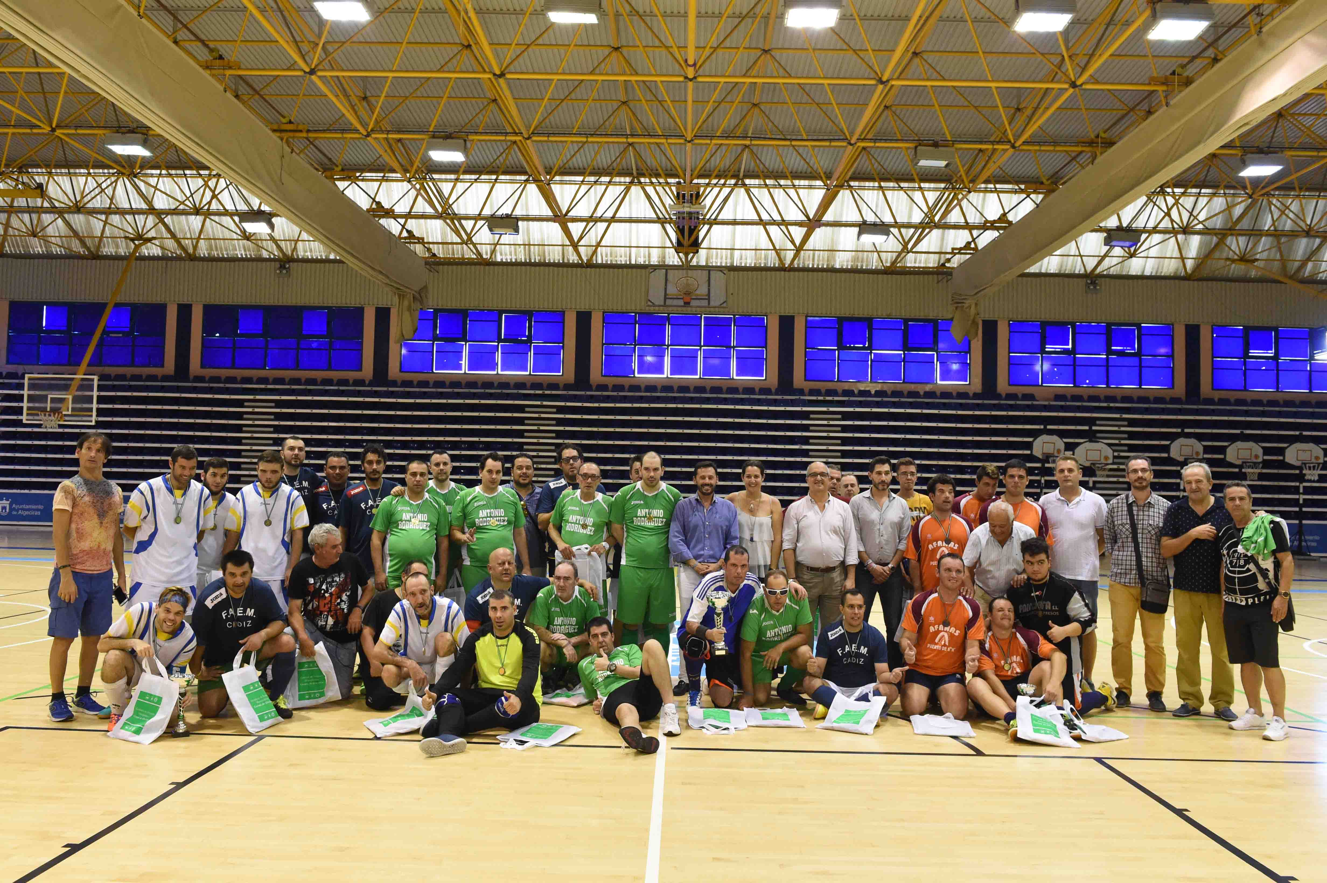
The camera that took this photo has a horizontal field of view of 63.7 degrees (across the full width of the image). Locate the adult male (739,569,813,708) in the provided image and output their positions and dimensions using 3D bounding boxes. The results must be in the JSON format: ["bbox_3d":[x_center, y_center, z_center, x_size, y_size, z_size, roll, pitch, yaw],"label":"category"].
[{"bbox_3d":[0.816,1.387,7.739,0.540,0.960,0.720,1,-2,4],"label":"adult male"}]

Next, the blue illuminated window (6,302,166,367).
[{"bbox_3d":[-17.368,-3.213,32.159,4.707,1.876,0.150,1,-2,1],"label":"blue illuminated window"}]

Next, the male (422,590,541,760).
[{"bbox_3d":[-1.102,1.335,6.434,0.650,0.850,0.980,1,-2,10],"label":"male"}]

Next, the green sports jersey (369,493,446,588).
[{"bbox_3d":[-1.939,0.751,8.106,0.580,0.720,0.360,2,-2,-12],"label":"green sports jersey"}]

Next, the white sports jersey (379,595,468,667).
[{"bbox_3d":[-1.536,1.221,6.836,0.550,0.470,0.400,1,-2,-5],"label":"white sports jersey"}]

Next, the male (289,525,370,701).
[{"bbox_3d":[-2.383,1.184,7.596,0.620,1.197,0.750,2,-2,-12],"label":"male"}]

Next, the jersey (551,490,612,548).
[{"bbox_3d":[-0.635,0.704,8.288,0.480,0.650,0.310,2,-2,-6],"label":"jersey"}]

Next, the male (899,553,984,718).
[{"bbox_3d":[1.973,1.337,7.540,0.580,1.100,0.680,1,-2,14],"label":"male"}]

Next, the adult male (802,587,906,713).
[{"bbox_3d":[1.314,1.441,7.378,0.720,0.837,0.780,1,-2,9],"label":"adult male"}]

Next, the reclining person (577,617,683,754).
[{"bbox_3d":[-0.224,1.452,6.667,0.650,0.700,1.050,2,-2,-5],"label":"reclining person"}]

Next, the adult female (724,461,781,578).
[{"bbox_3d":[0.687,1.018,8.106,0.450,1.720,0.320,1,-2,3],"label":"adult female"}]

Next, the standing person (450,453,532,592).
[{"bbox_3d":[-1.297,0.959,7.955,0.570,1.745,0.370,2,-2,-5],"label":"standing person"}]

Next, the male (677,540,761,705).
[{"bbox_3d":[0.404,1.274,7.501,0.600,1.120,0.720,1,-2,9],"label":"male"}]

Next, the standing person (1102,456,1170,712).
[{"bbox_3d":[3.412,1.008,7.709,0.490,1.800,0.360,1,-2,17],"label":"standing person"}]

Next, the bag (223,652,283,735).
[{"bbox_3d":[-2.502,1.526,6.486,0.130,0.470,0.330,-33,-11,16],"label":"bag"}]

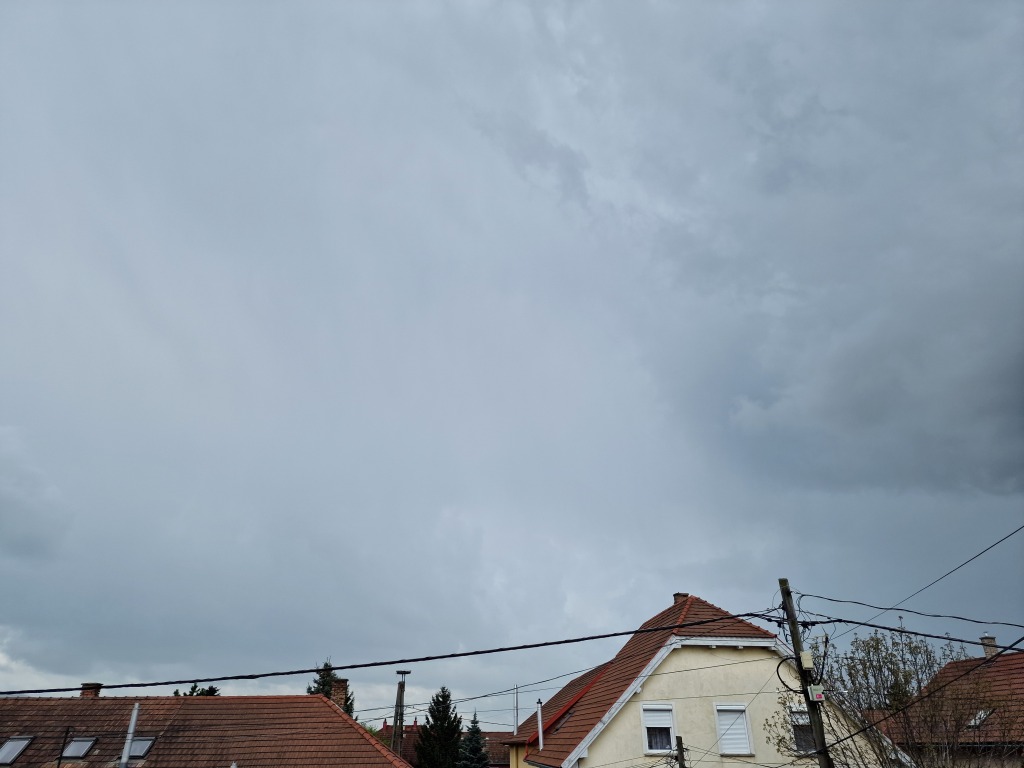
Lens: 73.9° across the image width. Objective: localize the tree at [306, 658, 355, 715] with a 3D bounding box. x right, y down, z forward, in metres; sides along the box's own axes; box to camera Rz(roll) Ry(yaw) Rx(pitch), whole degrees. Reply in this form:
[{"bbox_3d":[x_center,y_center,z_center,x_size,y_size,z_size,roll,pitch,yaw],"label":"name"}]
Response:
[{"bbox_3d":[-11.211,20.919,39.376,4.800,9.500,4.800,0,-28,0],"label":"tree"}]

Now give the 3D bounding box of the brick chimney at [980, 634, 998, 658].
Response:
[{"bbox_3d":[20.830,11.527,29.619,0.470,1.050,0.470,6,-29,-12],"label":"brick chimney"}]

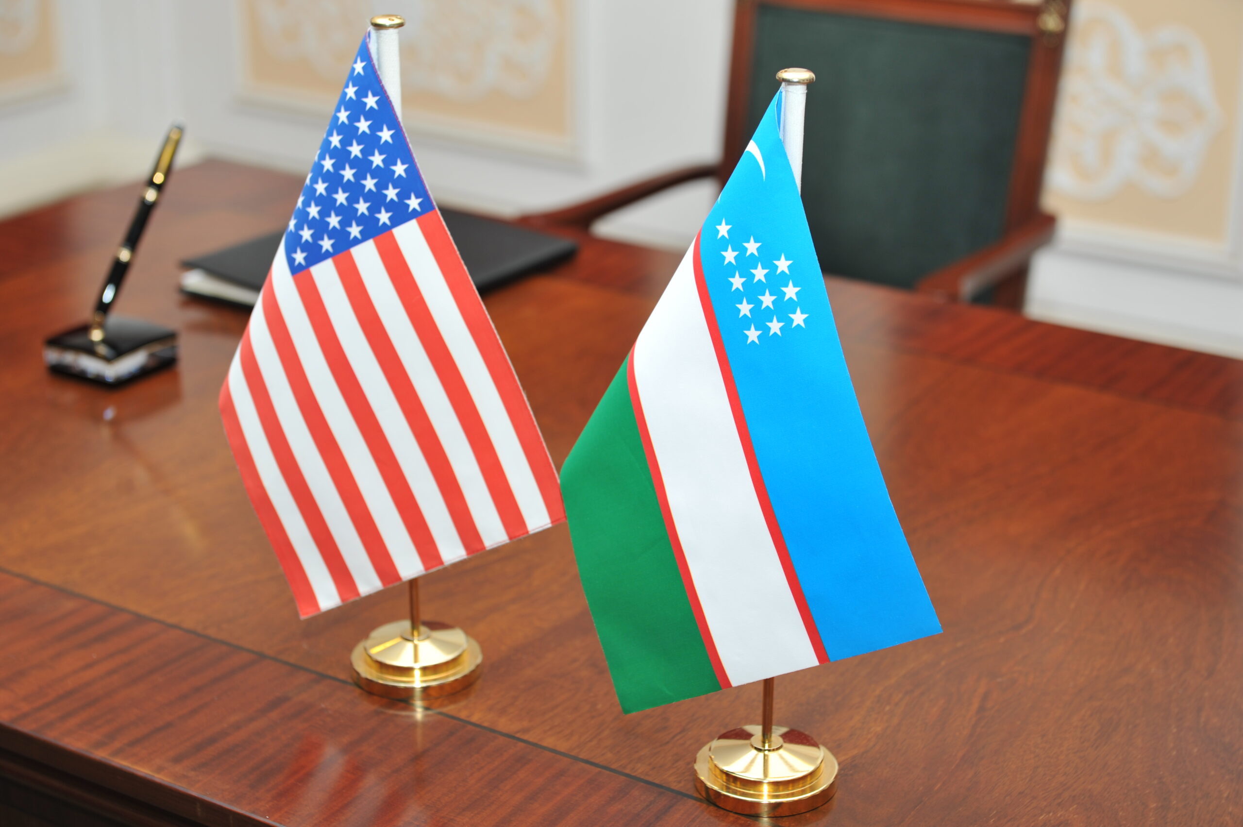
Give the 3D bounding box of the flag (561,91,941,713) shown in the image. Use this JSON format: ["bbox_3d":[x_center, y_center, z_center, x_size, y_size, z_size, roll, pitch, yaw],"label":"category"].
[{"bbox_3d":[0.073,0.007,1.309,0.201,0.360,0.085,2,22,5],"label":"flag"}]

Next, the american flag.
[{"bbox_3d":[-0.140,-0.040,1.439,0.196,0.369,0.085,6,23,14],"label":"american flag"}]

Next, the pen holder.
[{"bbox_3d":[-0.436,-0.053,2.073,0.082,0.025,0.082,15,27,33],"label":"pen holder"}]

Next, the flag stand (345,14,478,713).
[{"bbox_3d":[-0.132,-0.031,1.477,0.085,0.428,0.085,0,22,0],"label":"flag stand"}]

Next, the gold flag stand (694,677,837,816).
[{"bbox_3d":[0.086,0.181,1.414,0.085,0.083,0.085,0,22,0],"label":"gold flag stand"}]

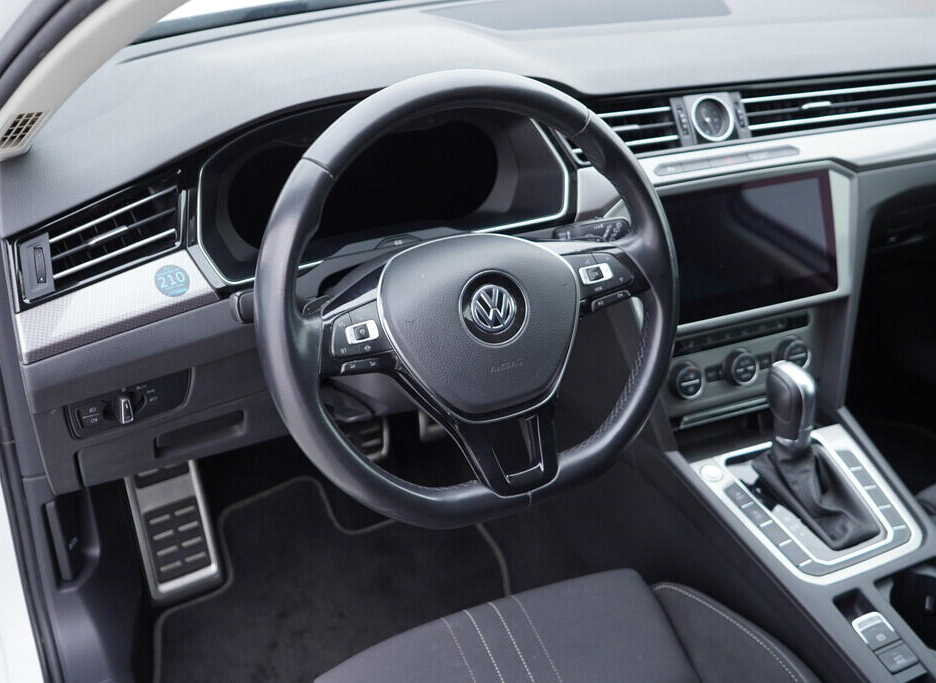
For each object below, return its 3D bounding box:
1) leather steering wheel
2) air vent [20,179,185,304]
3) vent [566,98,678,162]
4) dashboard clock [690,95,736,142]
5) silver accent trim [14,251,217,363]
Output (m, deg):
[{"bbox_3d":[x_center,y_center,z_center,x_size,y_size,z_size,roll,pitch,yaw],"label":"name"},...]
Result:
[{"bbox_3d":[0.008,-0.031,0.834,0.370,0.360,0.080,-14,7,-23],"label":"leather steering wheel"},{"bbox_3d":[-0.287,-0.078,0.800,0.035,0.052,0.152,3,25,45],"label":"air vent"},{"bbox_3d":[0.163,-0.216,1.045,0.138,0.058,0.040,-12,-2,-26],"label":"vent"},{"bbox_3d":[0.260,-0.236,1.085,0.050,0.050,0.025,-10,-2,-22],"label":"dashboard clock"},{"bbox_3d":[-0.271,-0.025,0.785,0.165,0.048,0.025,-27,3,-42],"label":"silver accent trim"}]

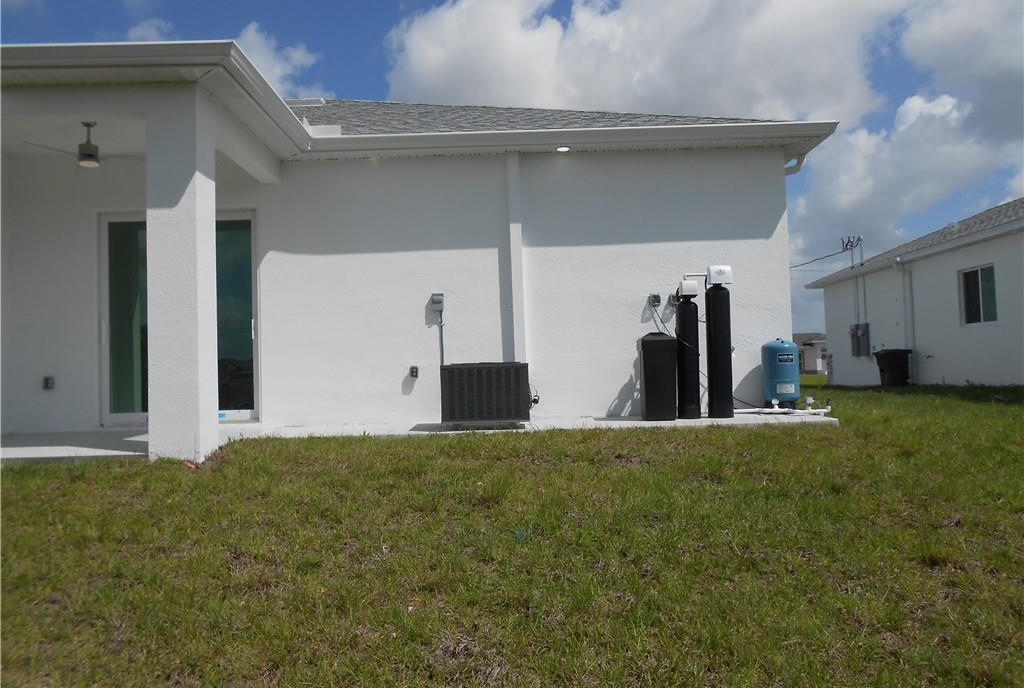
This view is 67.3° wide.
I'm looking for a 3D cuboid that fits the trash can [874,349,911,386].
[{"bbox_3d":[9.025,0.589,18.207,0.710,0.985,0.609,-1,-2,-14],"label":"trash can"}]

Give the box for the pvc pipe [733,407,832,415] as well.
[{"bbox_3d":[2.827,0.707,8.104,1.015,0.061,0.061,-3,-2,26],"label":"pvc pipe"}]

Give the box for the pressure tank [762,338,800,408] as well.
[{"bbox_3d":[2.911,0.352,8.301,0.411,0.782,0.411,-2,-2,0],"label":"pressure tank"}]

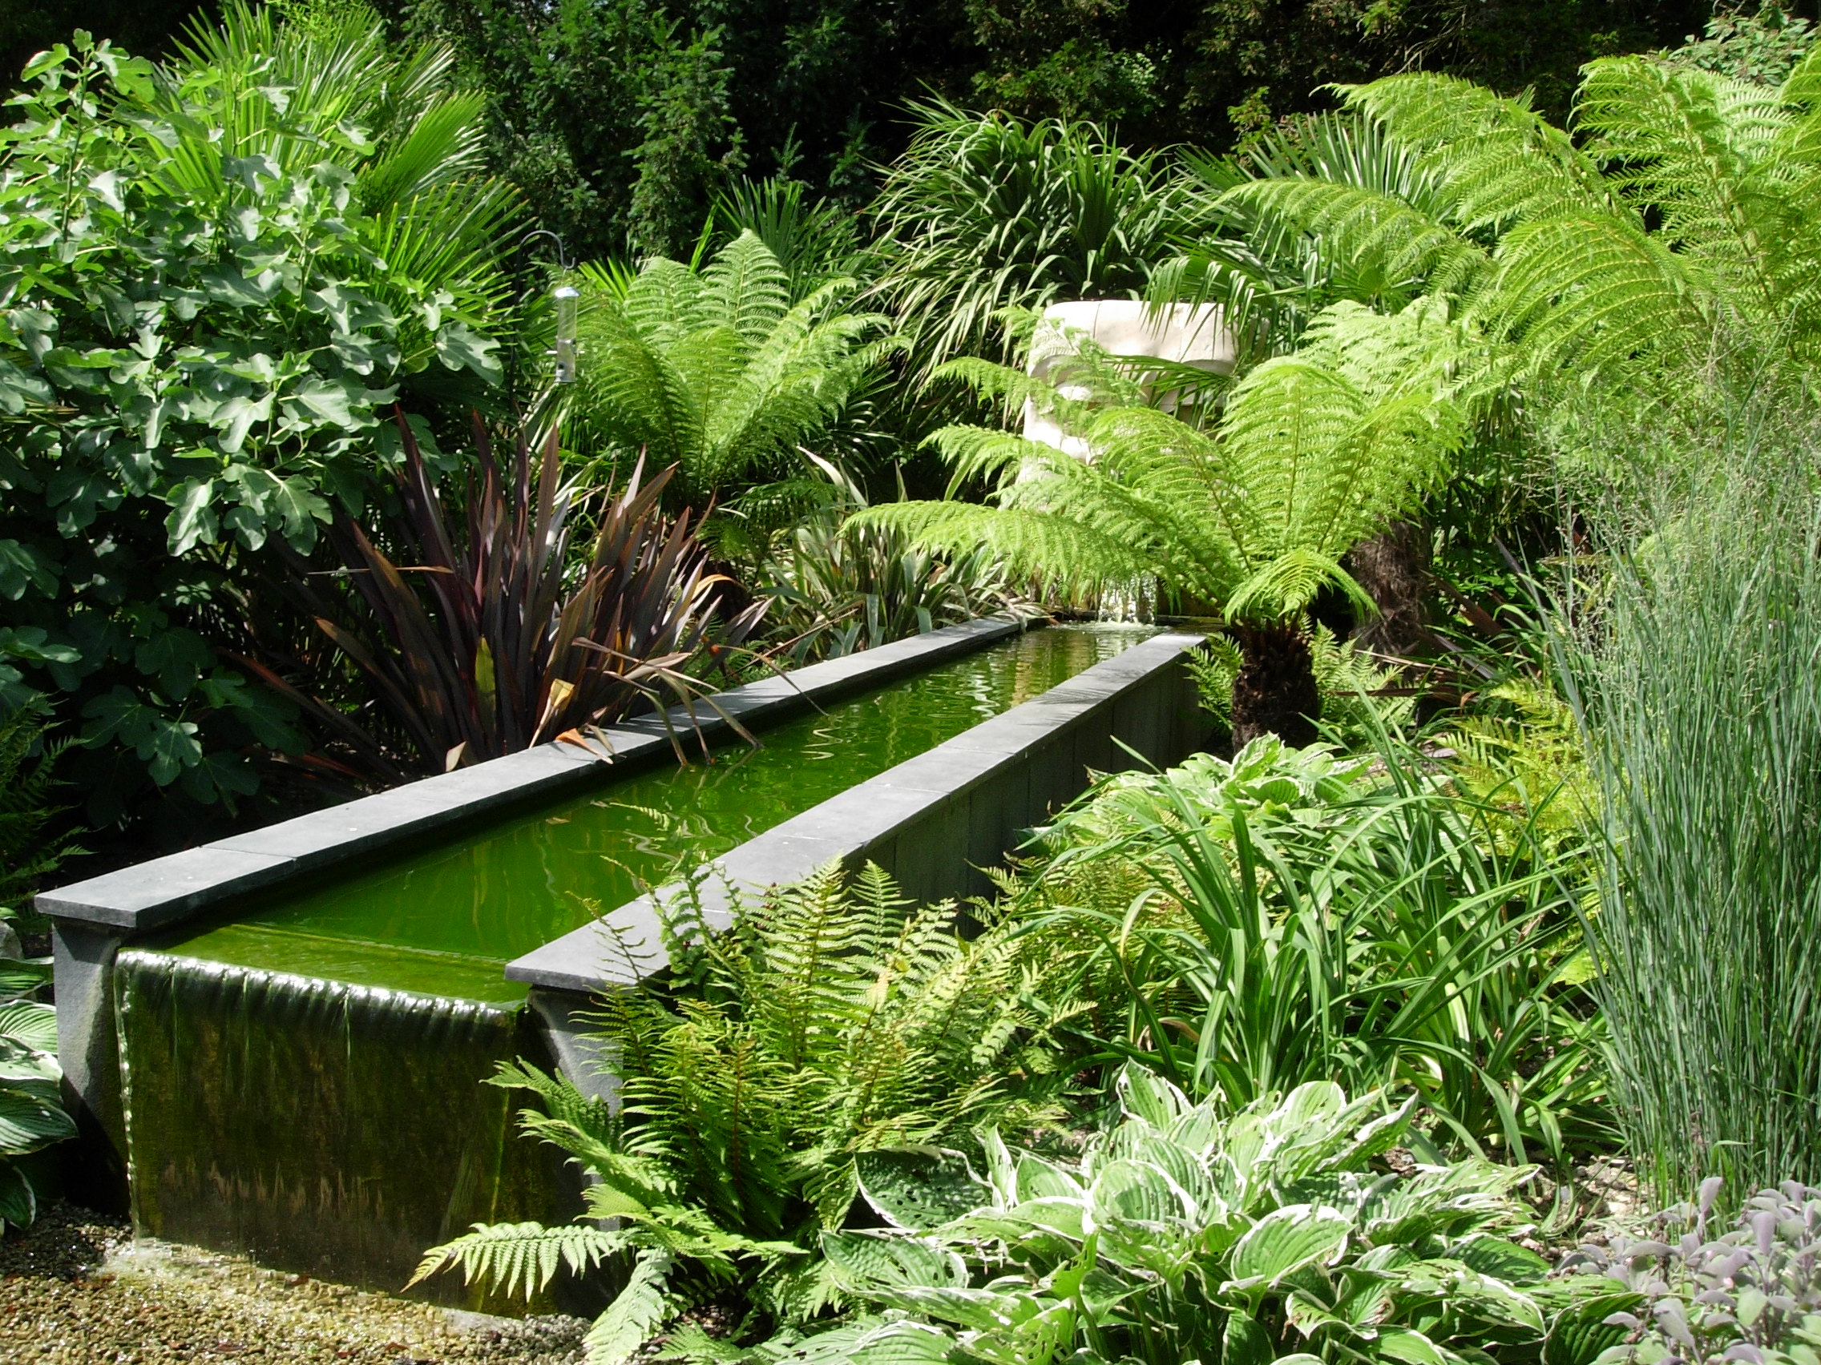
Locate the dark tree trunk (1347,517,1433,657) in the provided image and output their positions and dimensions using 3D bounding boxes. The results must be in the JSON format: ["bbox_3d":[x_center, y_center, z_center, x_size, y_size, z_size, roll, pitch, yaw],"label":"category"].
[{"bbox_3d":[2.323,-0.438,9.700,0.394,0.893,0.394,4,7,0],"label":"dark tree trunk"}]

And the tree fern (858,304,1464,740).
[{"bbox_3d":[0.977,-0.496,7.956,2.390,1.865,2.100,4,7,0],"label":"tree fern"}]

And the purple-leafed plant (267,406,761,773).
[{"bbox_3d":[-1.150,-0.213,5.753,1.443,1.085,1.200,4,7,0],"label":"purple-leafed plant"}]

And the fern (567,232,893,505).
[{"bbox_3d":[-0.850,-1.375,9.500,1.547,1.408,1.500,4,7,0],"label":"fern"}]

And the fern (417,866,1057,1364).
[{"bbox_3d":[-0.268,0.718,3.284,1.083,0.726,0.950,4,7,0],"label":"fern"}]

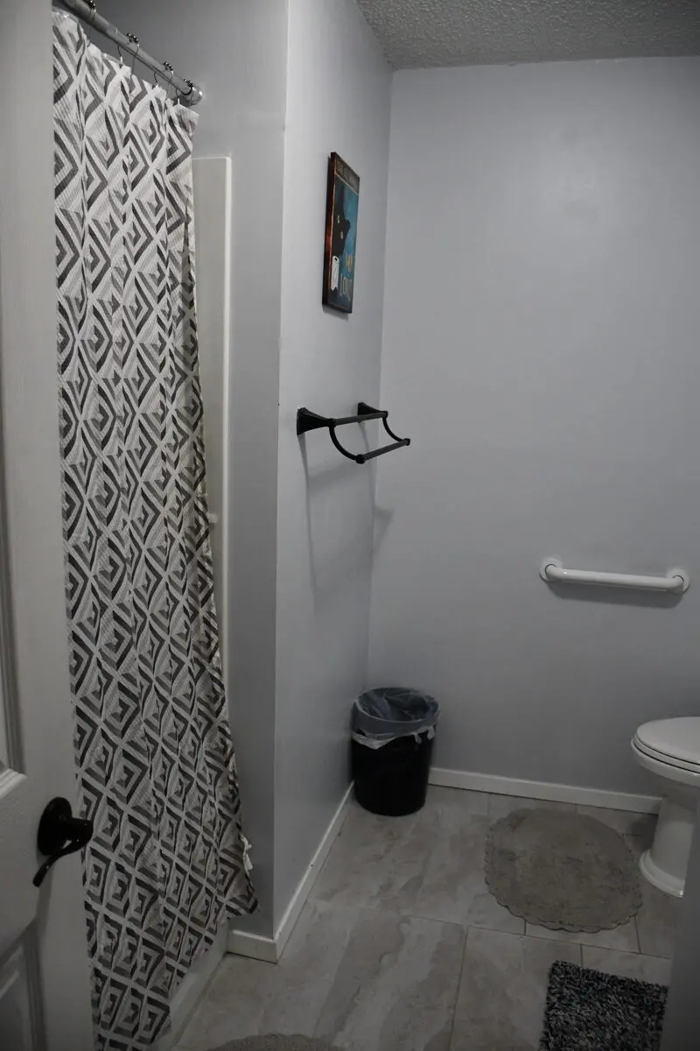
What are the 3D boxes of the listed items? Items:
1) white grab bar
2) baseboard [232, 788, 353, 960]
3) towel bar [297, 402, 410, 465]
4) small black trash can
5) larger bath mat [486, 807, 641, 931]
[{"bbox_3d":[0.863,0.170,2.578,0.468,0.080,0.071,4,10,12],"label":"white grab bar"},{"bbox_3d":[-0.129,0.970,2.449,0.137,0.061,1.008,4,10,12],"label":"baseboard"},{"bbox_3d":[0.035,-0.266,2.190,0.158,0.126,0.733,4,10,12],"label":"towel bar"},{"bbox_3d":[0.153,0.783,2.726,0.299,0.352,0.299,2,10,0],"label":"small black trash can"},{"bbox_3d":[0.645,1.025,2.411,0.454,0.015,0.639,4,10,12],"label":"larger bath mat"}]

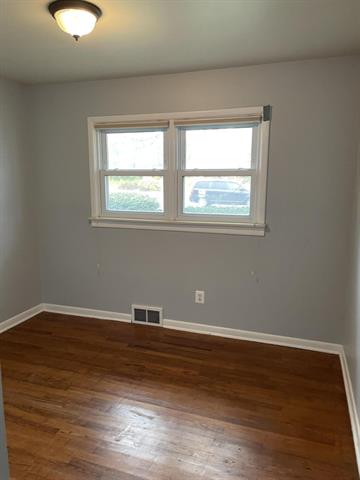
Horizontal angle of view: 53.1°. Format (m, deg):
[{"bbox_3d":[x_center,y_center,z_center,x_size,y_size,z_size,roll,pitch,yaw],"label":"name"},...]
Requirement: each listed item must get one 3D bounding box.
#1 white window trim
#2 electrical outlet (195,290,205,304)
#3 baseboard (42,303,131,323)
[{"bbox_3d":[-0.075,-0.622,3.370,1.767,1.089,0.075,4,11,19],"label":"white window trim"},{"bbox_3d":[0.191,0.551,3.480,0.076,0.120,0.010,4,11,19],"label":"electrical outlet"},{"bbox_3d":[-1.035,0.795,3.945,1.120,0.089,0.017,4,11,19],"label":"baseboard"}]

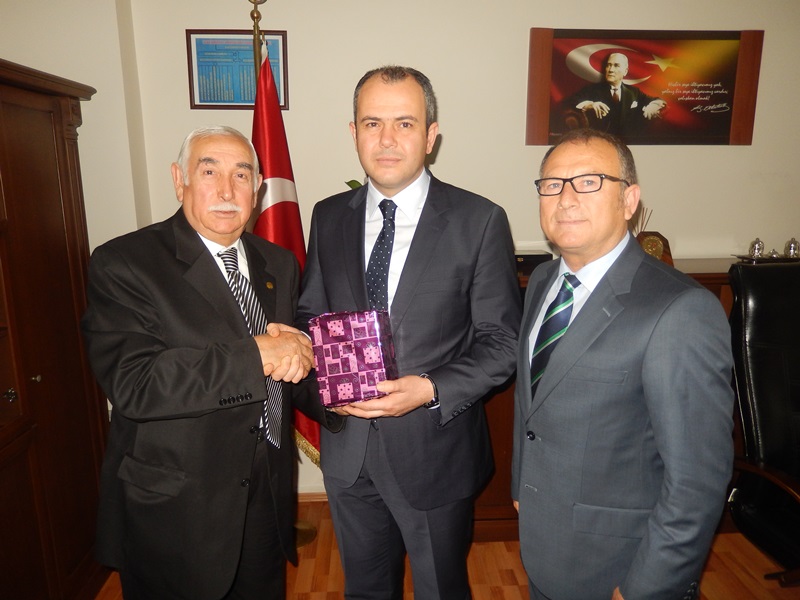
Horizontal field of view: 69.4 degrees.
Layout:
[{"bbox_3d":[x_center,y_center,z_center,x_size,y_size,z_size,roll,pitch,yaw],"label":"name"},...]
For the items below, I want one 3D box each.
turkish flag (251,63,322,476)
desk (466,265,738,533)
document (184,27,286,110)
[{"bbox_3d":[-0.456,-0.087,2.397,0.280,1.760,0.210,-1,12,-3],"label":"turkish flag"},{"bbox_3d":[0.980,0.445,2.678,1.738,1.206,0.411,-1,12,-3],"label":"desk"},{"bbox_3d":[-0.694,-0.992,2.494,0.425,0.325,0.025,-1,12,-3],"label":"document"}]

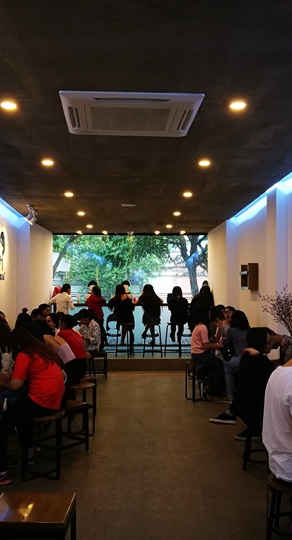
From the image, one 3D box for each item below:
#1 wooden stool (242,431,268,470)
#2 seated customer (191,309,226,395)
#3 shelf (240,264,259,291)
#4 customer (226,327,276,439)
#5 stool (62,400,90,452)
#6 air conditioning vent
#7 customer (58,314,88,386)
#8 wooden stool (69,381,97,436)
[{"bbox_3d":[0.972,1.351,4.524,0.350,0.480,0.350,-1,-2,18],"label":"wooden stool"},{"bbox_3d":[0.889,1.184,7.709,0.600,1.190,0.440,0,-2,-13],"label":"seated customer"},{"bbox_3d":[1.583,0.118,8.598,0.150,0.400,0.500,0,-2,-2],"label":"shelf"},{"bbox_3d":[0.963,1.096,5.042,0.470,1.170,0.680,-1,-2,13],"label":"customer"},{"bbox_3d":[-0.801,1.473,5.210,0.360,0.440,0.360,-2,-3,43],"label":"stool"},{"bbox_3d":[-0.113,-1.143,4.098,0.950,0.070,0.950,0,-2,-3],"label":"air conditioning vent"},{"bbox_3d":[-1.008,1.163,6.857,0.660,1.180,0.450,-1,-2,28],"label":"customer"},{"bbox_3d":[-0.671,1.397,5.634,0.350,0.480,0.350,0,-2,-1],"label":"wooden stool"}]

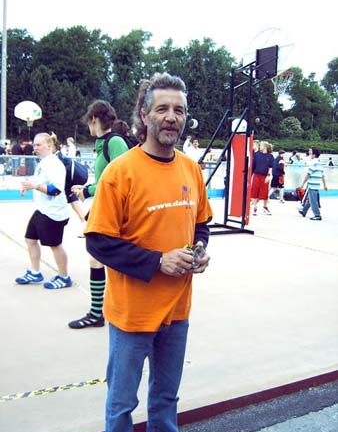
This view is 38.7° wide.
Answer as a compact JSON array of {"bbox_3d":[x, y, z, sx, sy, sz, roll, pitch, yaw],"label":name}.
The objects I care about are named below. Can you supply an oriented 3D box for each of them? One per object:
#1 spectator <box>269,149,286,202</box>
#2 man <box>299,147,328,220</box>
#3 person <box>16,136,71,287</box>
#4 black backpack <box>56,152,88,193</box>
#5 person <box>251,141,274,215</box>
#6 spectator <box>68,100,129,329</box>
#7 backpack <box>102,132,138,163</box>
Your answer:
[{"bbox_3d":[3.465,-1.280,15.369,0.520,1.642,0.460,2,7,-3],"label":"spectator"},{"bbox_3d":[3.424,-0.769,11.404,0.640,1.648,0.480,4,8,16],"label":"man"},{"bbox_3d":[-1.285,-0.050,4.929,0.580,1.589,0.500,-1,8,-20],"label":"person"},{"bbox_3d":[-1.017,-0.461,5.100,0.300,0.430,0.320,1,7,-6],"label":"black backpack"},{"bbox_3d":[2.287,-0.910,11.709,0.520,1.762,0.380,0,8,-14],"label":"person"},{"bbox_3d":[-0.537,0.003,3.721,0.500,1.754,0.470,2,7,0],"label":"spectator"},{"bbox_3d":[-0.355,-0.448,3.750,0.300,0.430,0.310,2,7,0],"label":"backpack"}]

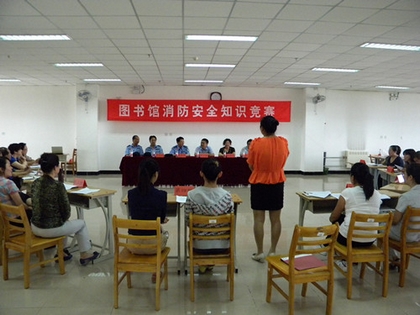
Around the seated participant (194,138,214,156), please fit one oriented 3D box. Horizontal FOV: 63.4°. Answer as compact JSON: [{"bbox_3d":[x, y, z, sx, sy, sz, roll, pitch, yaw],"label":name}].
[{"bbox_3d":[-0.146,0.125,9.453,0.530,1.265,0.714,0,4,-4],"label":"seated participant"}]

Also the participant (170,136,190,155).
[{"bbox_3d":[-0.822,0.103,9.406,0.541,1.311,0.714,0,4,-4],"label":"participant"}]

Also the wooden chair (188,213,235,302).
[{"bbox_3d":[0.006,0.846,3.090,0.403,0.806,0.479,0,4,-2],"label":"wooden chair"}]

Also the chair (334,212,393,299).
[{"bbox_3d":[1.370,0.843,3.161,0.390,0.790,0.450,0,4,-4],"label":"chair"}]

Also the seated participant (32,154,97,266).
[{"bbox_3d":[-1.562,0.570,3.561,0.470,1.240,0.790,4,6,39],"label":"seated participant"}]

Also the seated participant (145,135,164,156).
[{"bbox_3d":[-1.562,0.057,9.645,0.530,1.330,0.720,0,4,-4],"label":"seated participant"}]

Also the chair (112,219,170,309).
[{"bbox_3d":[-0.577,0.855,2.944,0.403,0.806,0.479,0,4,3],"label":"chair"}]

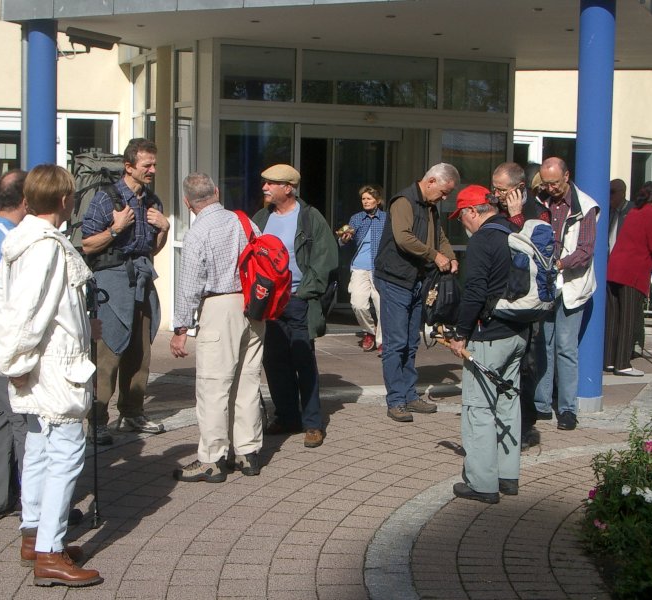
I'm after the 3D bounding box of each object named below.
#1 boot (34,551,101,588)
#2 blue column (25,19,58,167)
[{"bbox_3d":[-1.033,1.059,4.523,0.285,0.155,0.110,0,5,-10],"label":"boot"},{"bbox_3d":[-2.497,-0.917,9.991,0.265,3.043,0.265,1,5,0],"label":"blue column"}]

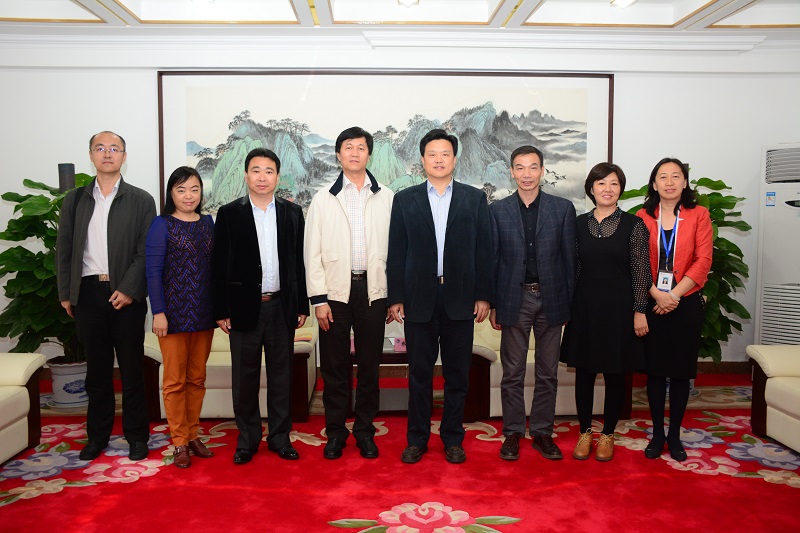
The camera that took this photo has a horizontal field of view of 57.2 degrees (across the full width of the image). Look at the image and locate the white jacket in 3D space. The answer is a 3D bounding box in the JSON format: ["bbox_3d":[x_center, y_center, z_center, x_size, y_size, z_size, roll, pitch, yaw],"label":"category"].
[{"bbox_3d":[-0.244,-0.159,3.940,0.532,0.736,0.300,0,4,-5],"label":"white jacket"}]

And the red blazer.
[{"bbox_3d":[1.461,-0.086,3.930,0.420,0.509,0.290,2,4,22],"label":"red blazer"}]

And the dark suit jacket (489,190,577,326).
[{"bbox_3d":[0.703,-0.043,3.935,0.488,0.730,0.290,0,4,7],"label":"dark suit jacket"}]

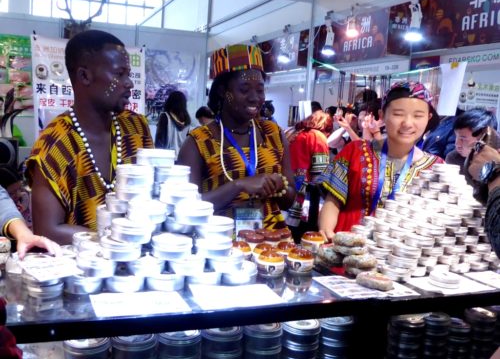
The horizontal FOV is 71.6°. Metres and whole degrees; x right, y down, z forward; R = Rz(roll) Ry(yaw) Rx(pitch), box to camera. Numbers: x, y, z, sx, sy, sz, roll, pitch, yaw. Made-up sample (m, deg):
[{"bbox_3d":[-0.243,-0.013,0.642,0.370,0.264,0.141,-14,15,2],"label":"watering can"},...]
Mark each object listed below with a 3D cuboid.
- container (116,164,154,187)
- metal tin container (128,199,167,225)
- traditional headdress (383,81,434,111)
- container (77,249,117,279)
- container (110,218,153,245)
[{"bbox_3d":[-0.280,-0.012,0.851,0.090,0.039,0.090,3,8,0],"label":"container"},{"bbox_3d":[-0.237,0.072,0.806,0.087,0.039,0.087,3,7,0],"label":"metal tin container"},{"bbox_3d":[0.550,-0.290,1.210,0.170,0.115,0.195,7,9,25],"label":"traditional headdress"},{"bbox_3d":[-0.349,0.188,0.789,0.087,0.039,0.087,3,7,0],"label":"container"},{"bbox_3d":[-0.266,0.115,0.785,0.090,0.039,0.090,3,8,0],"label":"container"}]

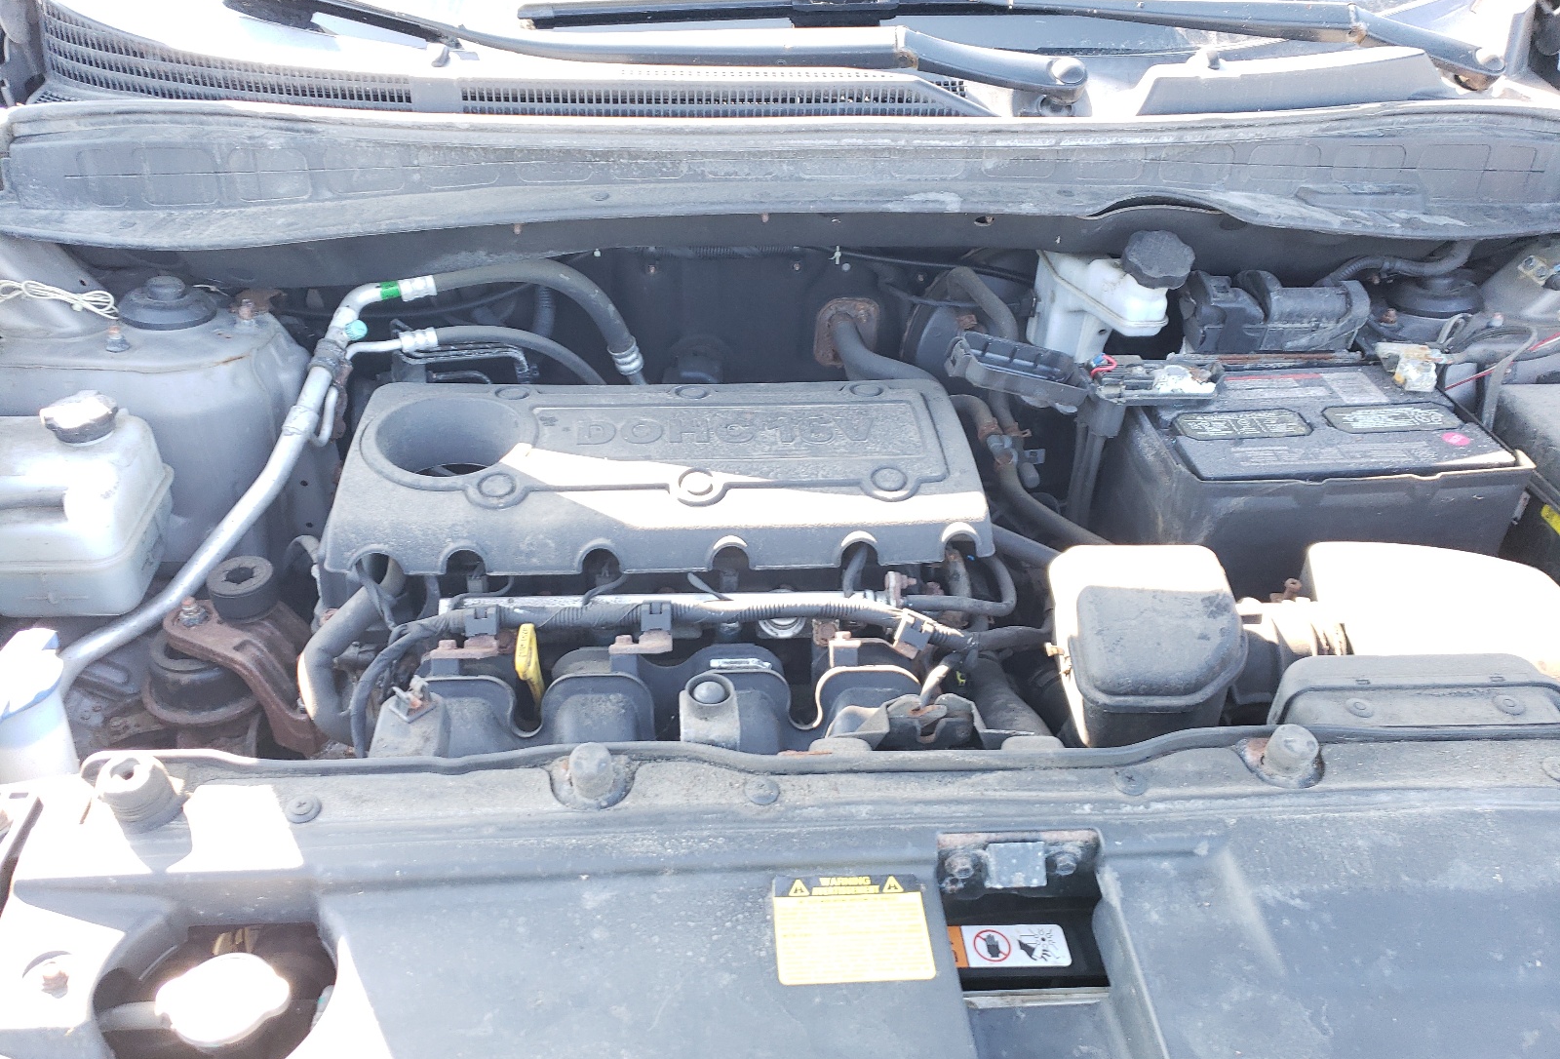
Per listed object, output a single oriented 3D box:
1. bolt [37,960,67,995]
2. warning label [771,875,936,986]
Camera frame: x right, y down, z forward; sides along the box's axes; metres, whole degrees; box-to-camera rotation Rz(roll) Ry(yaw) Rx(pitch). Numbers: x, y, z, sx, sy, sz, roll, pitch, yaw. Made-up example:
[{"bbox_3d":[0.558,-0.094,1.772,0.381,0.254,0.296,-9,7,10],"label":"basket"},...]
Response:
[{"bbox_3d":[-0.382,0.235,0.615,0.015,0.012,0.015,-1,34,-4],"label":"bolt"},{"bbox_3d":[0.039,0.215,0.635,0.081,0.003,0.068,-1,34,-3],"label":"warning label"}]

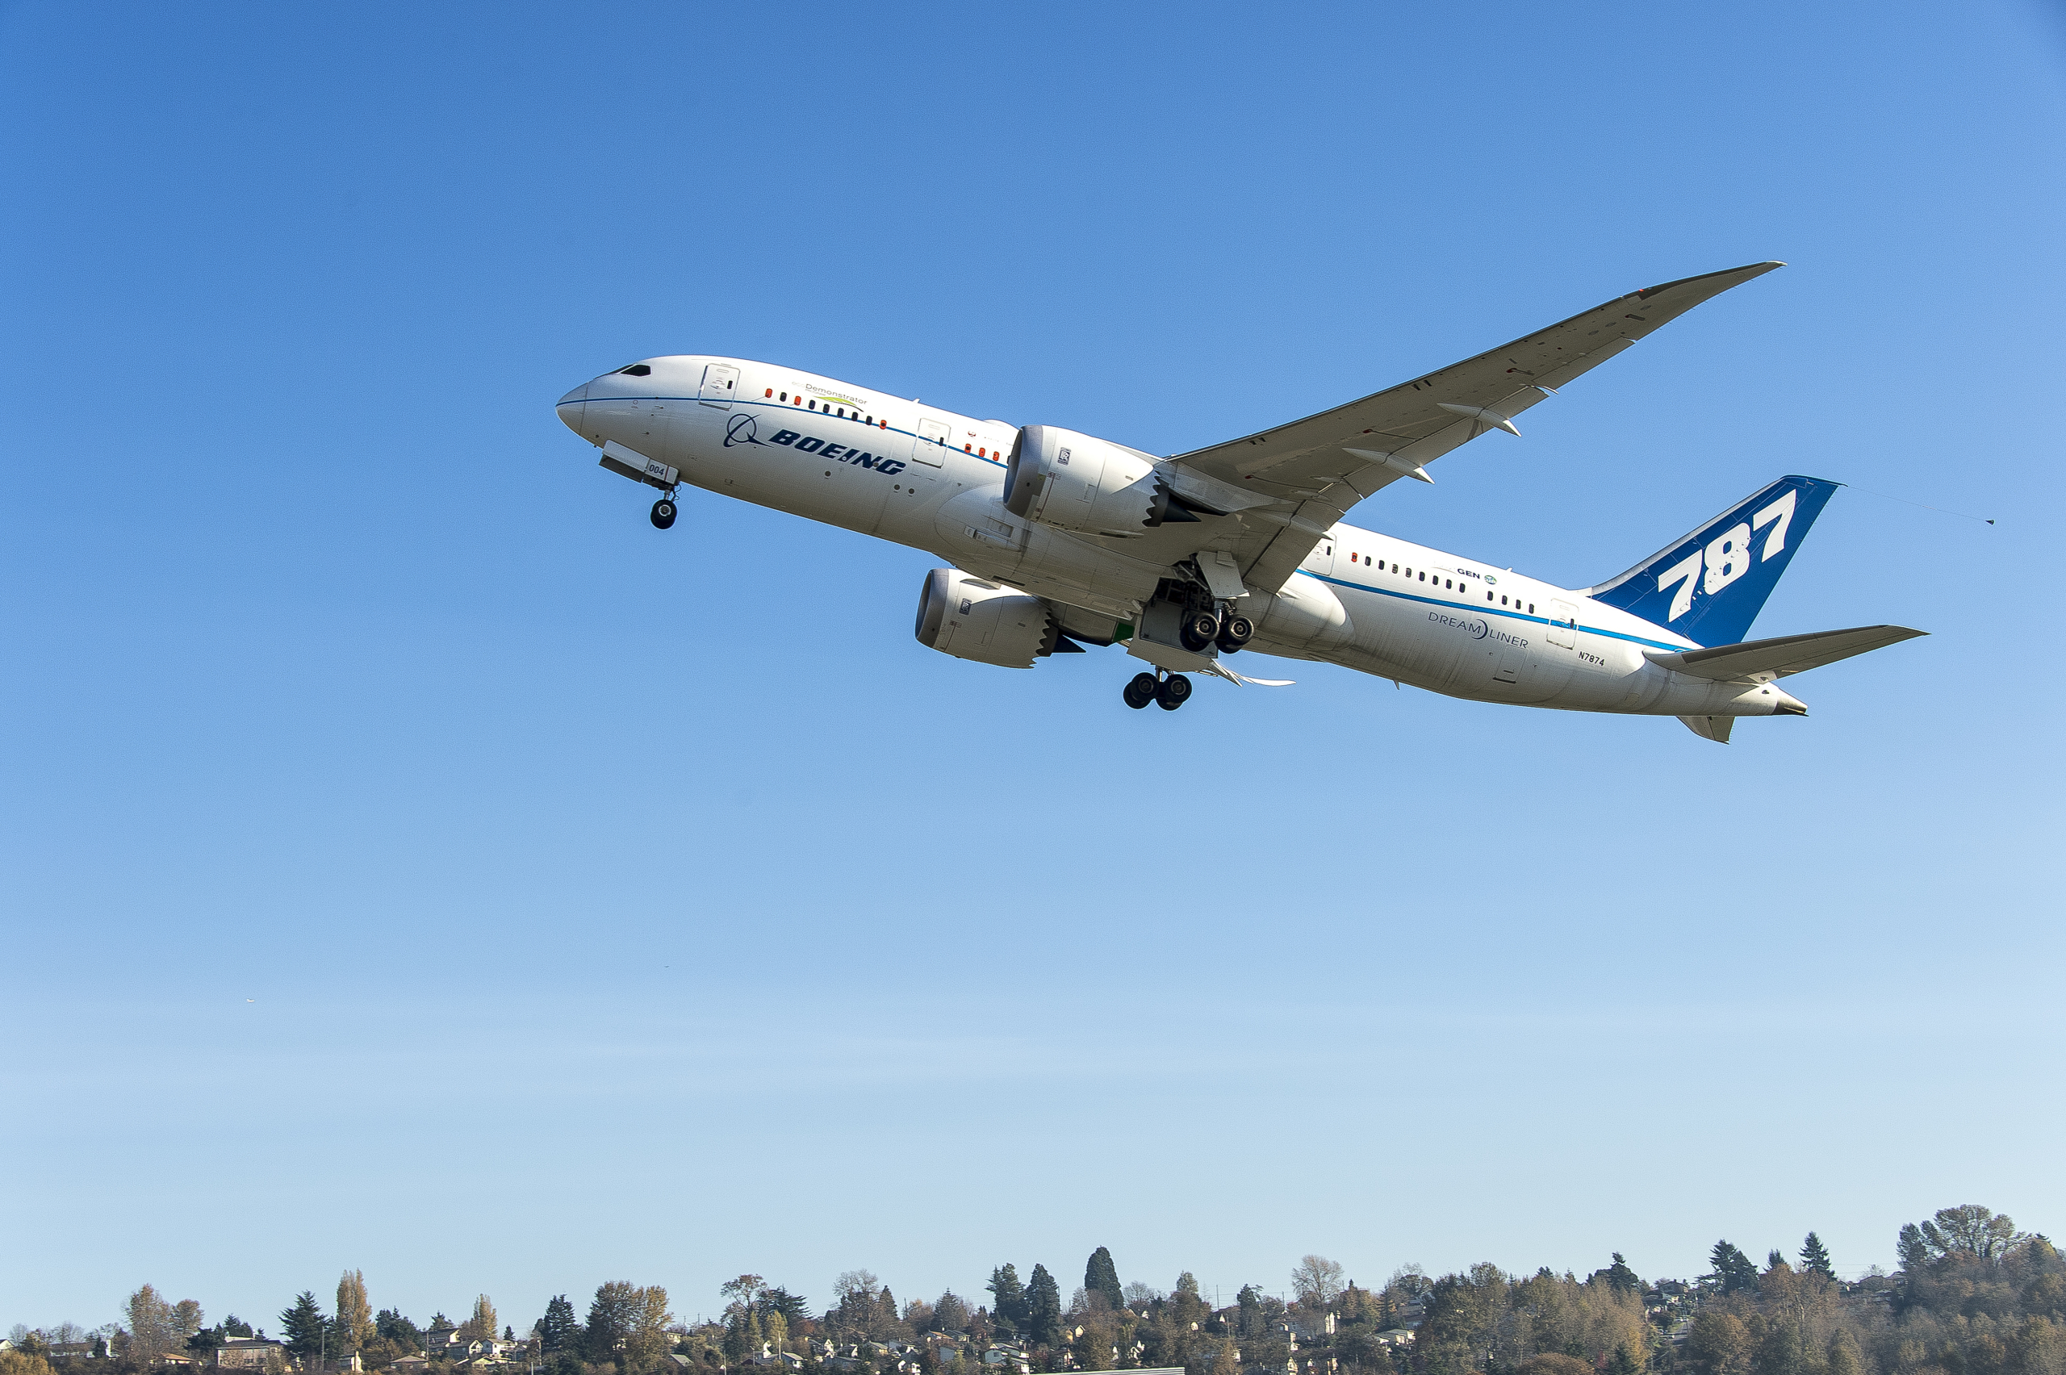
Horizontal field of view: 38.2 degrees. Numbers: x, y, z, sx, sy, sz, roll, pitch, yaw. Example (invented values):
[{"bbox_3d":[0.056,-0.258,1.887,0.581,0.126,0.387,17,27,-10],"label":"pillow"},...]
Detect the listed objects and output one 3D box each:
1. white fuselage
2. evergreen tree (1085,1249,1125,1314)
[{"bbox_3d":[7.373,-5.526,128.033,56.200,6.200,5.850,15,-17,-8],"label":"white fuselage"},{"bbox_3d":[27.136,225.667,1126.663,14.700,26.700,14.700,-2,-14,0],"label":"evergreen tree"}]

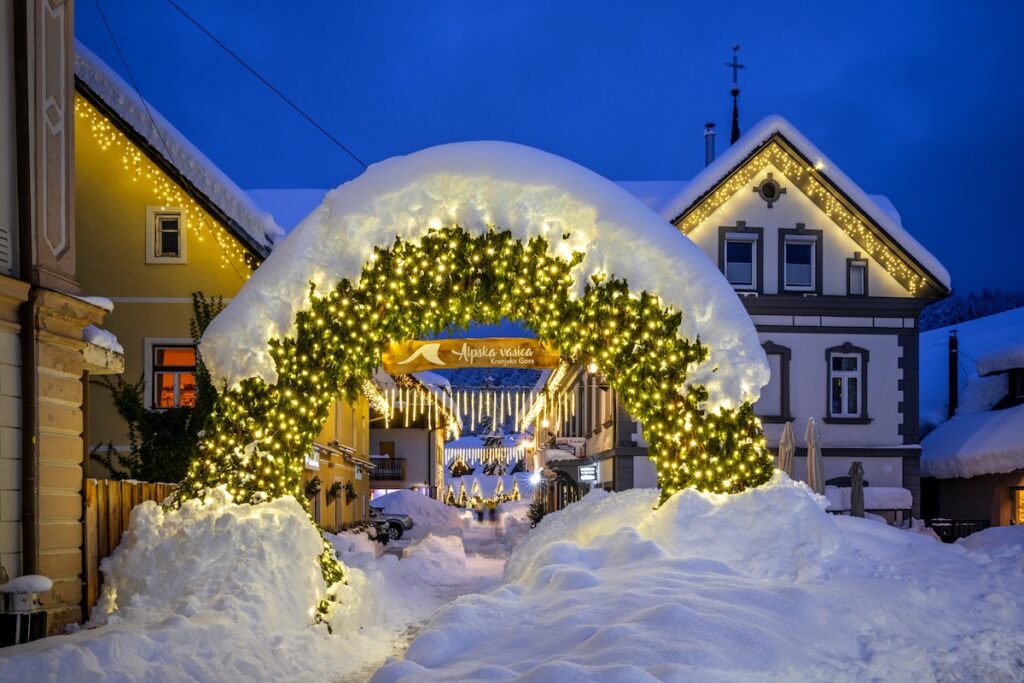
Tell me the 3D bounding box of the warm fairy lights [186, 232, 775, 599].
[{"bbox_3d":[-0.514,1.029,11.400,7.600,5.100,1.300,0,-6,-3],"label":"warm fairy lights"}]

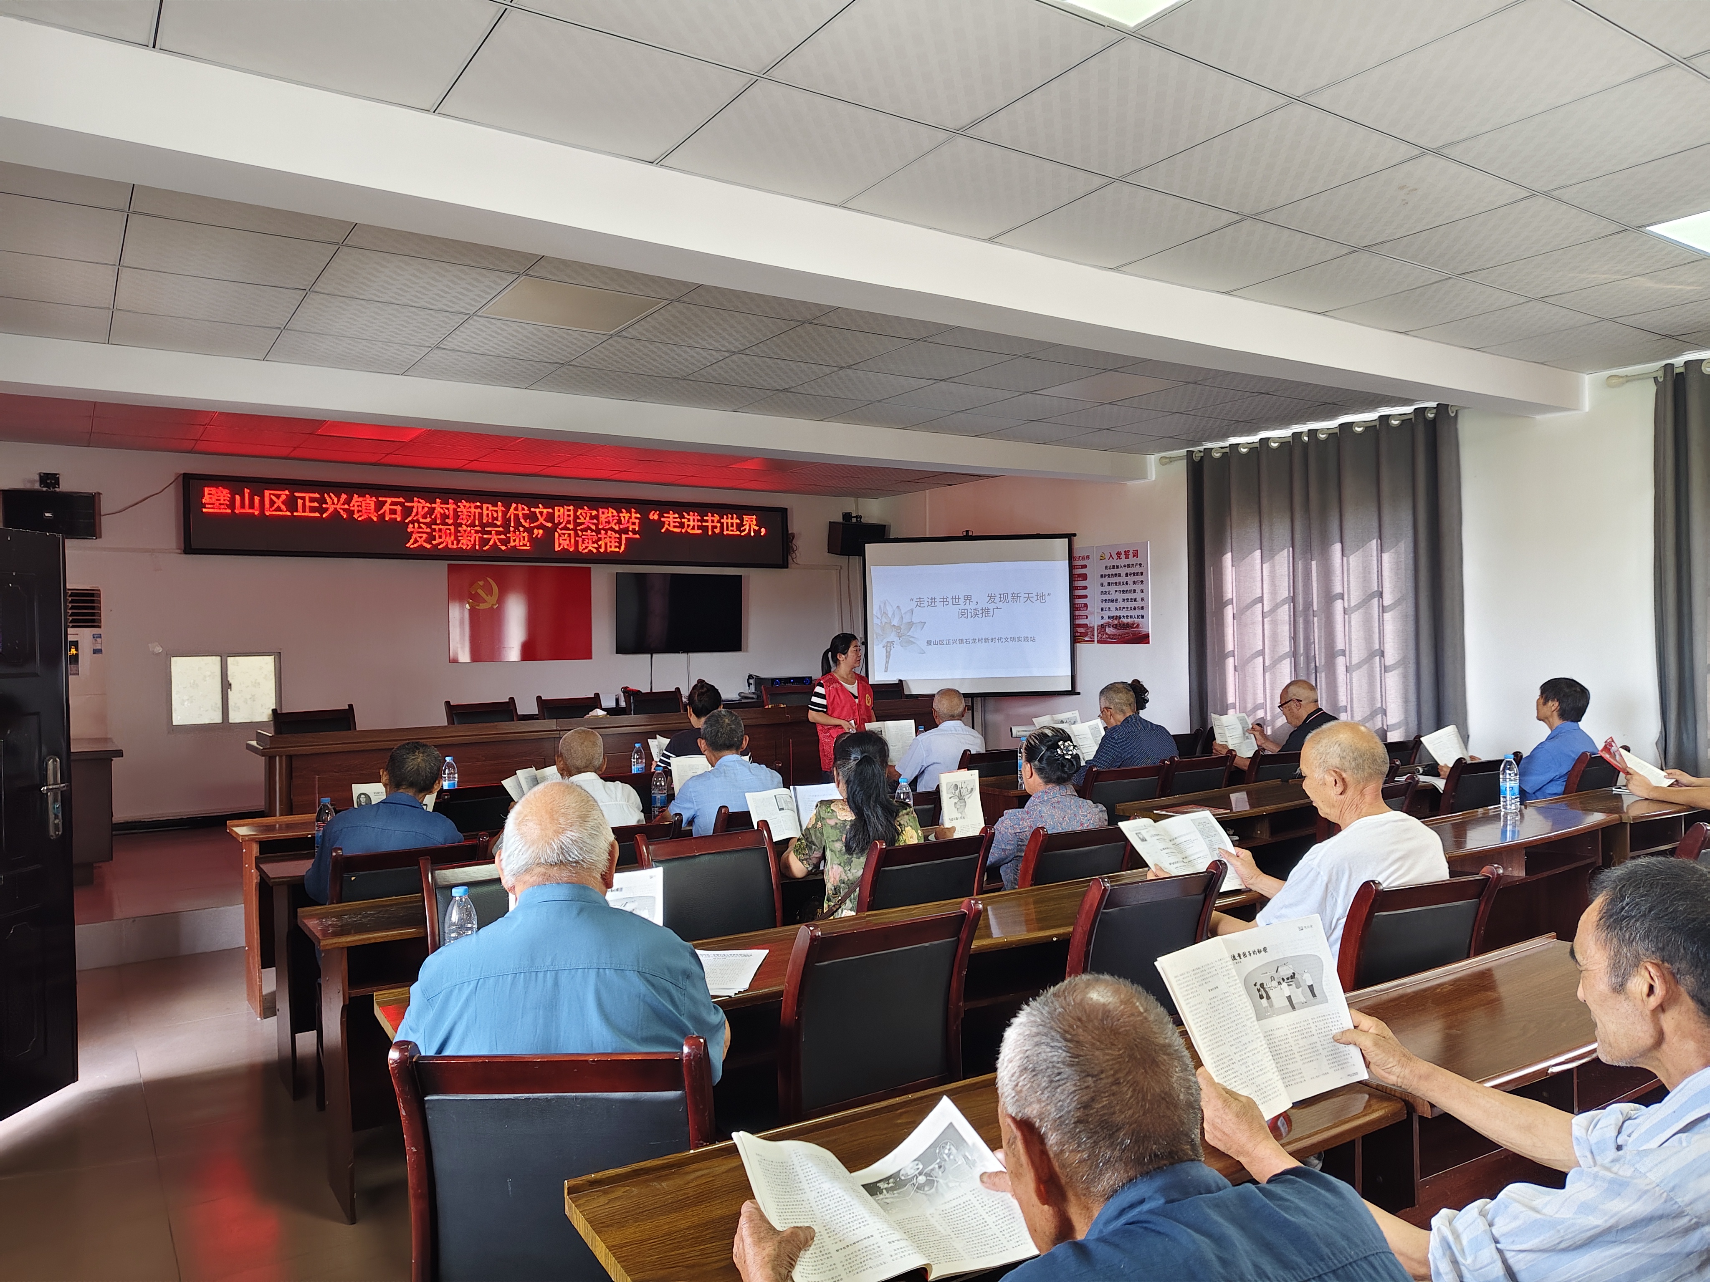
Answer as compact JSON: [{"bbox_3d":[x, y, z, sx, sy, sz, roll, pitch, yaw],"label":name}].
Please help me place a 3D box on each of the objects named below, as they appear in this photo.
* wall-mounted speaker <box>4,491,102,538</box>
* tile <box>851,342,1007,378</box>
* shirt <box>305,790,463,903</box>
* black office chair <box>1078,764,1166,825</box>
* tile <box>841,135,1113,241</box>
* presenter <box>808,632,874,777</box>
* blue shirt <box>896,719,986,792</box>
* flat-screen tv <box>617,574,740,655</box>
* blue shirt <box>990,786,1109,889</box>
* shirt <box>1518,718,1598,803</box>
[{"bbox_3d":[-5.283,-0.831,7.789,0.530,0.290,0.280,-1,0,-27],"label":"wall-mounted speaker"},{"bbox_3d":[0.377,-1.366,5.769,0.609,0.015,0.609,-1,0,-34],"label":"tile"},{"bbox_3d":[-1.504,0.763,3.822,0.470,0.560,0.380,-1,0,-34],"label":"shirt"},{"bbox_3d":[1.020,0.979,5.132,0.470,0.930,0.560,-1,0,-34],"label":"black office chair"},{"bbox_3d":[0.363,-1.344,3.533,0.595,0.015,0.579,-1,0,-34],"label":"tile"},{"bbox_3d":[-0.068,0.714,7.240,0.420,1.537,0.290,-1,0,-38],"label":"presenter"},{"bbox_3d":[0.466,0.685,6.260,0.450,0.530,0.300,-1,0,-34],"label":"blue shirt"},{"bbox_3d":[-1.559,-0.241,10.523,1.225,0.700,0.070,-1,0,-34],"label":"flat-screen tv"},{"bbox_3d":[0.636,0.759,3.969,0.440,0.560,0.340,-1,0,-34],"label":"blue shirt"},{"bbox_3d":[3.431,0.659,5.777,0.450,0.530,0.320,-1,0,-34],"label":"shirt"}]

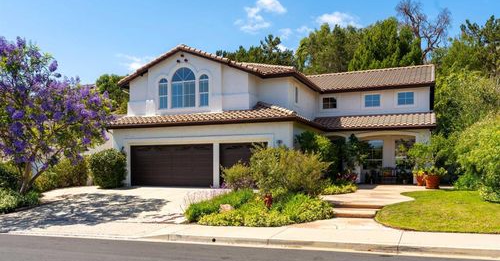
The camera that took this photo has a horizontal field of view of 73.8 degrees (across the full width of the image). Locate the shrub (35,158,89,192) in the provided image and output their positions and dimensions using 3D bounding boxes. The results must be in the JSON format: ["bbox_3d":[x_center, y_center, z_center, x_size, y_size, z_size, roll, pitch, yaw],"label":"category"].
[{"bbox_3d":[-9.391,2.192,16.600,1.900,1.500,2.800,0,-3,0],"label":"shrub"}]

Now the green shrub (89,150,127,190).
[{"bbox_3d":[-7.245,1.954,17.000,1.850,2.030,1.800,-1,-3,15],"label":"green shrub"}]

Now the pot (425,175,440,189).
[{"bbox_3d":[8.957,2.510,16.300,0.710,0.690,0.710,-1,-3,15],"label":"pot"}]

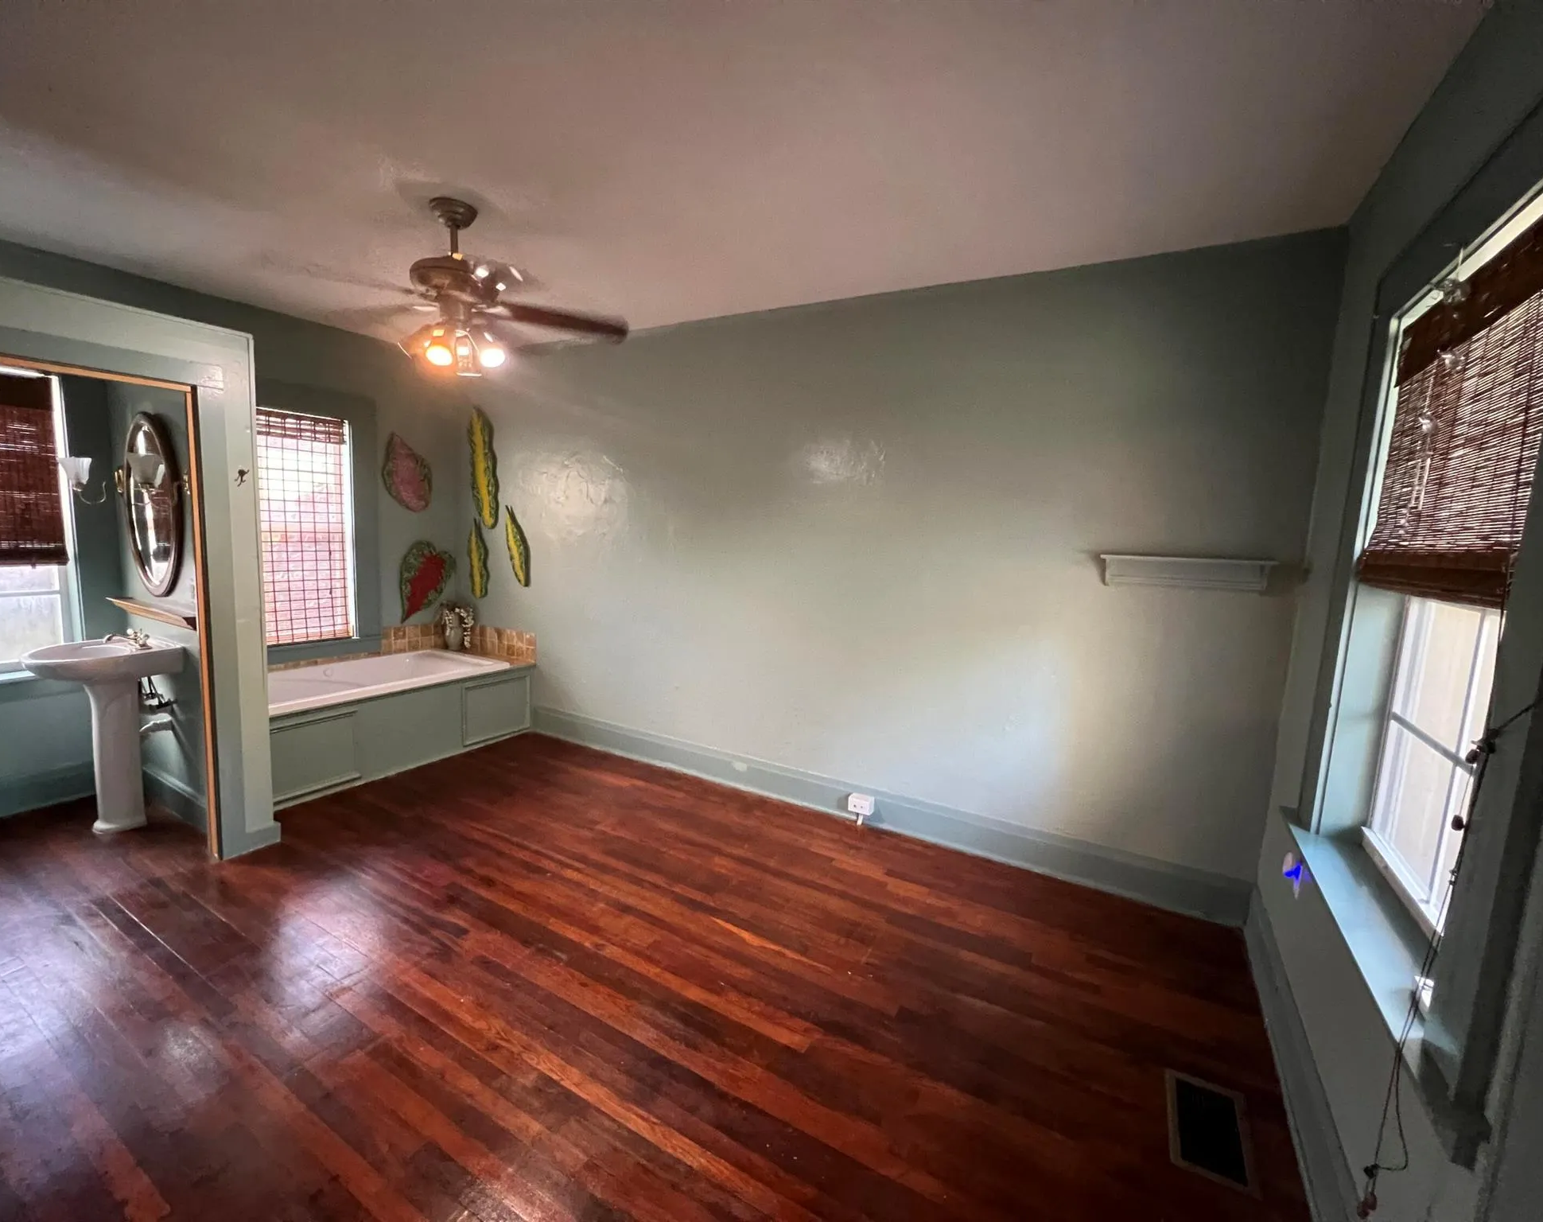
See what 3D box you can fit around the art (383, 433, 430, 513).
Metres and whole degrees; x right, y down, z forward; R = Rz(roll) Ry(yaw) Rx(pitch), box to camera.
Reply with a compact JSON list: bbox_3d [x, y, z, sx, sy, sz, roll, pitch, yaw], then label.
[{"bbox_3d":[-2.613,-1.008,4.413,0.040,0.570,0.357,7,8,32],"label":"art"}]

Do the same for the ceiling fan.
[{"bbox_3d":[-1.220,-1.236,2.354,1.280,0.600,1.280,6,8,28],"label":"ceiling fan"}]

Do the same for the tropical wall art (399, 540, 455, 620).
[{"bbox_3d":[-2.579,-0.230,4.617,0.040,0.601,0.421,7,8,32],"label":"tropical wall art"}]

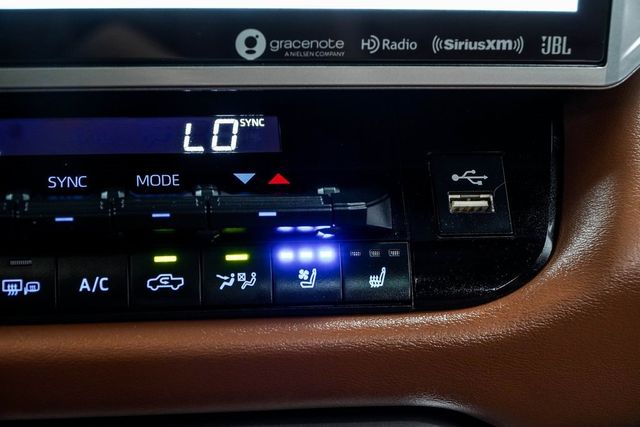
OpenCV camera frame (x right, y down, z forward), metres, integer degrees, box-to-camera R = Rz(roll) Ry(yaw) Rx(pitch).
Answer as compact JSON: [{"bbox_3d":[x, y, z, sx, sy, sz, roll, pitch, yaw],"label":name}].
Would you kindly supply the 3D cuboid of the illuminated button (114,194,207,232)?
[{"bbox_3d":[-0.046,0.000,0.321,0.025,0.009,0.009,-1,-13,-7],"label":"illuminated button"}]

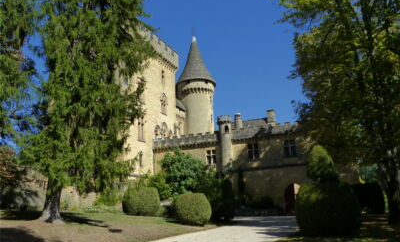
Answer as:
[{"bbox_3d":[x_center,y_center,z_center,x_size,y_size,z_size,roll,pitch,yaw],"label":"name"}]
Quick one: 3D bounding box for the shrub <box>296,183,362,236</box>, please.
[{"bbox_3d":[5.255,3.640,15.211,2.600,2.080,2.600,-6,-13,18],"label":"shrub"}]

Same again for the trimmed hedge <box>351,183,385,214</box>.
[{"bbox_3d":[13.391,6.187,29.520,2.530,2.300,2.530,-8,-14,23],"label":"trimmed hedge"}]

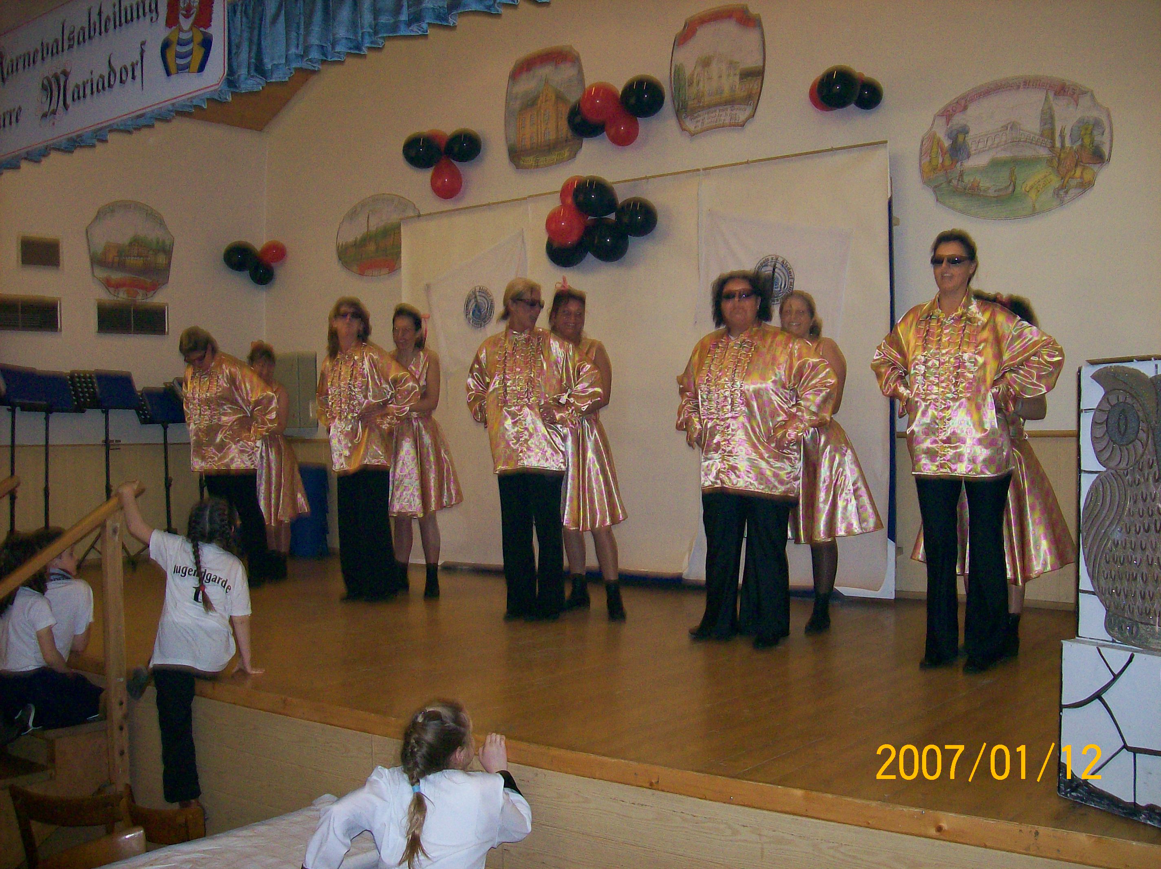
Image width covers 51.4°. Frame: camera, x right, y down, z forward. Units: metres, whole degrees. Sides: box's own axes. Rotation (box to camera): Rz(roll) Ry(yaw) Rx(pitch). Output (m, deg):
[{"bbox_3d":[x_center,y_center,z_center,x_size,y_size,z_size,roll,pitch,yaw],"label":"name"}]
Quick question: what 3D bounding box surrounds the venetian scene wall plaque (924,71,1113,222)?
[{"bbox_3d":[2.348,-1.555,6.569,1.028,0.758,0.030,-1,-1,36],"label":"venetian scene wall plaque"}]

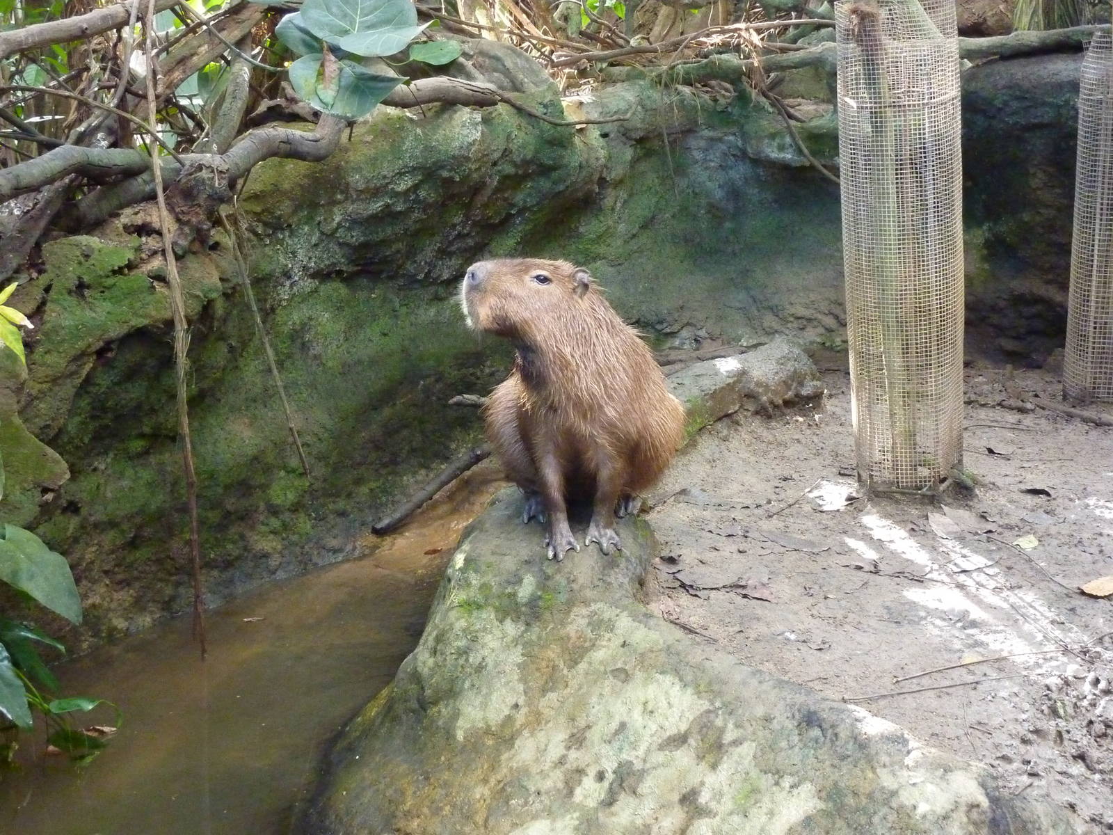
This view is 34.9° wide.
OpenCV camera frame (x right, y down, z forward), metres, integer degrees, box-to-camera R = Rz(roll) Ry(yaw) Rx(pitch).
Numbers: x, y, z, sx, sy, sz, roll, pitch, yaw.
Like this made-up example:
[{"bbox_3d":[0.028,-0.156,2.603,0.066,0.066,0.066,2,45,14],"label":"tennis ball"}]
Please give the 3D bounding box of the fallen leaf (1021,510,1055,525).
[{"bbox_3d":[1.024,0.214,3.755,0.067,0.012,0.065,-18,25,-37],"label":"fallen leaf"}]

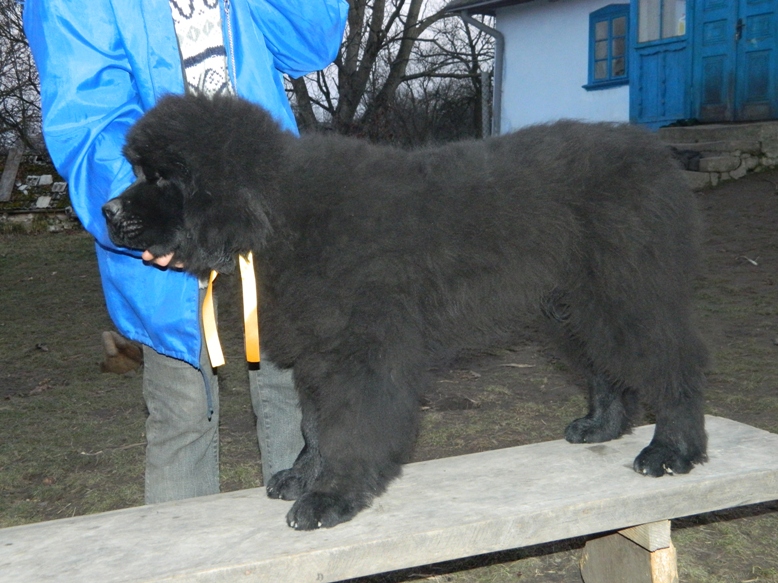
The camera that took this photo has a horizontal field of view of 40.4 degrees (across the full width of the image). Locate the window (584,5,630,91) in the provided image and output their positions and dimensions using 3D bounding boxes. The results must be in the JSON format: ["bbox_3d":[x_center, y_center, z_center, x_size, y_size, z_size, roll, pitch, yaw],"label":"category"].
[{"bbox_3d":[3.013,-3.311,14.300,0.140,1.130,0.920,-2,5,-32],"label":"window"}]

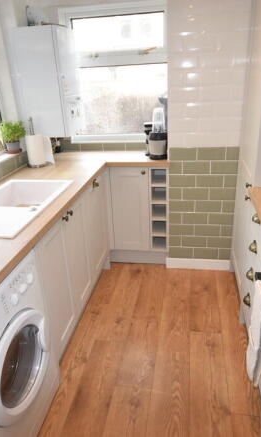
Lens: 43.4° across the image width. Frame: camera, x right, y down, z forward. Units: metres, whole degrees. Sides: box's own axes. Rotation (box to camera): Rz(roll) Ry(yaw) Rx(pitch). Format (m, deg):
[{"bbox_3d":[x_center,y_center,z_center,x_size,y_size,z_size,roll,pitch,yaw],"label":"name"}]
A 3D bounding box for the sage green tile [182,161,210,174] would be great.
[{"bbox_3d":[0.481,-0.367,2.390,0.199,0.098,0.010,1,24,11],"label":"sage green tile"}]

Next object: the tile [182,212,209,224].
[{"bbox_3d":[0.508,0.004,2.573,0.199,0.100,0.009,1,24,10],"label":"tile"}]

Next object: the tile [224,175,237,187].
[{"bbox_3d":[0.734,-0.269,2.385,0.096,0.098,0.010,1,24,11],"label":"tile"}]

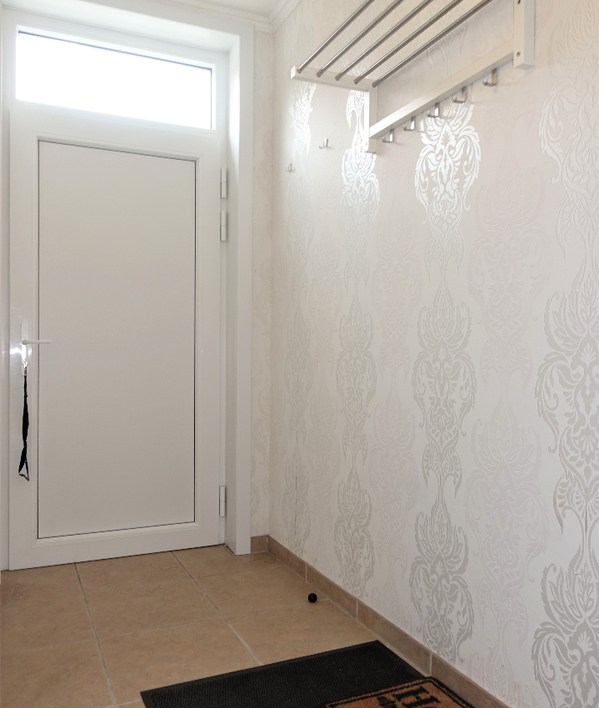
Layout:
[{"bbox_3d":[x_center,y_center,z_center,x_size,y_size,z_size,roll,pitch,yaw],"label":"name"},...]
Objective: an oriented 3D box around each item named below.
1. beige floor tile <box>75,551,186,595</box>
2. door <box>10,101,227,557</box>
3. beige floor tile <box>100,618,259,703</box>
[{"bbox_3d":[-0.777,1.011,2.784,0.457,0.010,0.426,0,0,-24],"label":"beige floor tile"},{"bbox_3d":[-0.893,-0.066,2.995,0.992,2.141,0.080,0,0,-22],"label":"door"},{"bbox_3d":[-0.409,1.013,2.006,0.457,0.010,0.427,0,0,-24],"label":"beige floor tile"}]

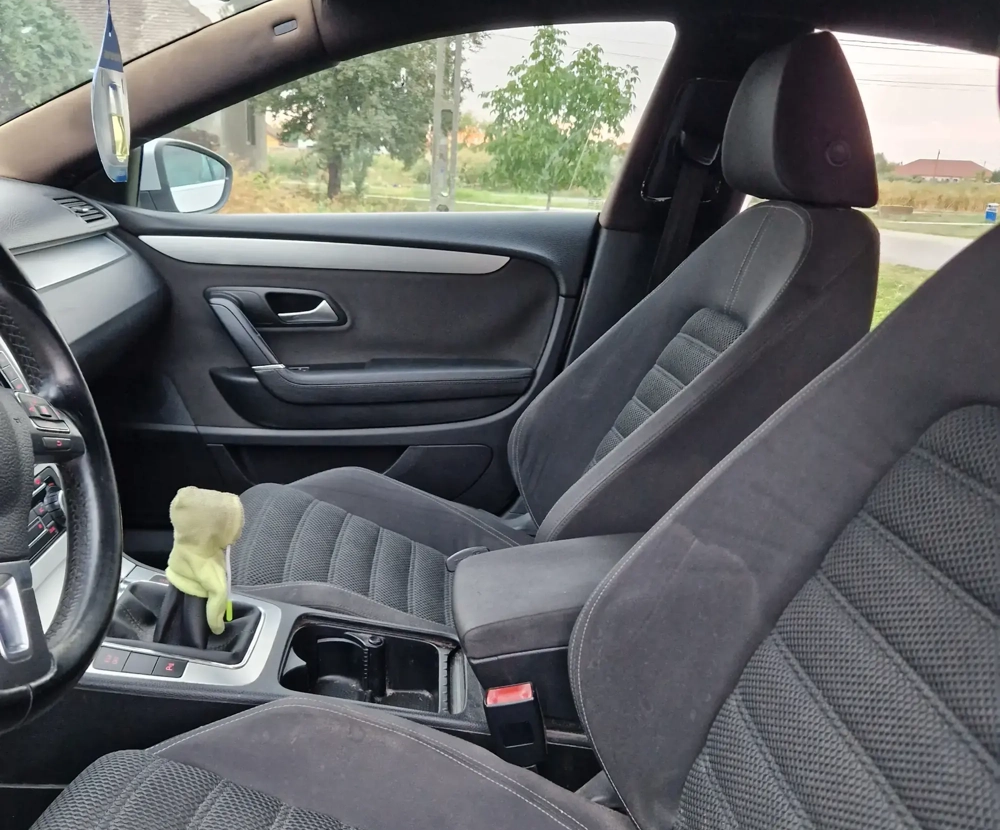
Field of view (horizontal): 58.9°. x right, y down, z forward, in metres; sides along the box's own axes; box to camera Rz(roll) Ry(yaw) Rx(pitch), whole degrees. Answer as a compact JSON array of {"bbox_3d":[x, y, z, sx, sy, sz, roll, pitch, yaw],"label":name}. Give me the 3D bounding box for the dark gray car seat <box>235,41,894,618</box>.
[{"bbox_3d":[0.036,-0.028,1.338,0.900,1.040,0.540,2,16,-4],"label":"dark gray car seat"}]

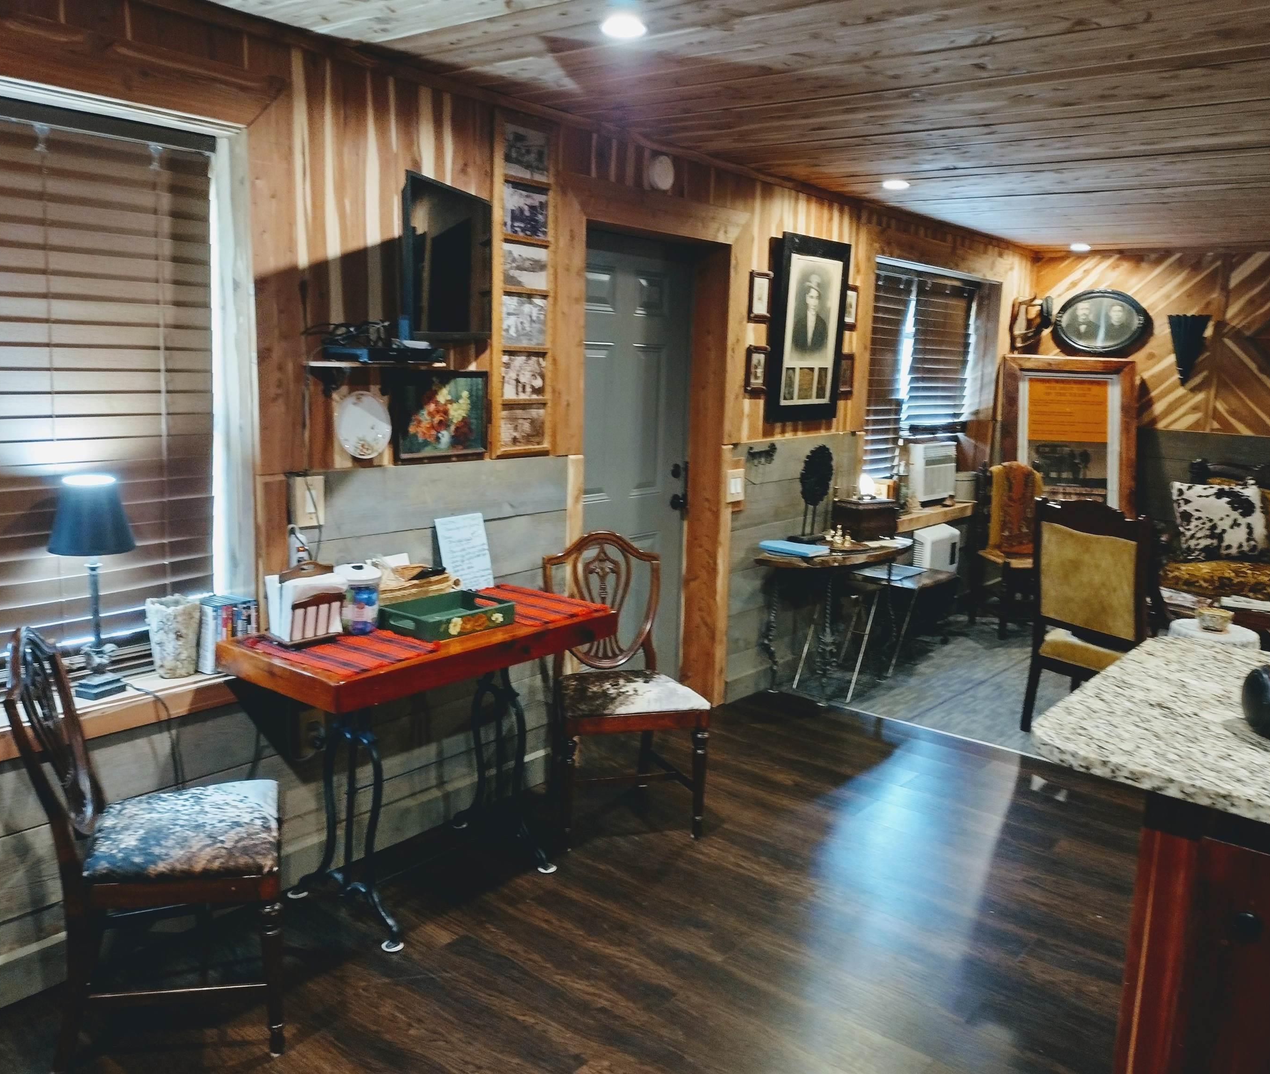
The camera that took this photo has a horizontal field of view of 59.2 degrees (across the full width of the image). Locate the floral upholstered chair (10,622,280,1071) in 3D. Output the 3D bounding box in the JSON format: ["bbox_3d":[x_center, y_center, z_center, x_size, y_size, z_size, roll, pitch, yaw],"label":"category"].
[{"bbox_3d":[-1.099,0.660,2.595,0.535,0.945,0.520,-1,10,-17],"label":"floral upholstered chair"}]

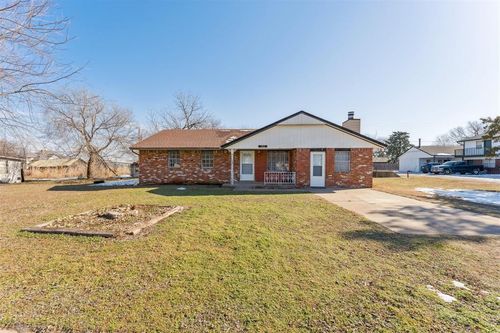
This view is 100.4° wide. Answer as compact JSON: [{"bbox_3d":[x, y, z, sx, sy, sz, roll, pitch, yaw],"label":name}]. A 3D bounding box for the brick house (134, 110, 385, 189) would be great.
[{"bbox_3d":[0.000,-1.200,17.900,16.100,5.000,11.300,0,0,0],"label":"brick house"}]

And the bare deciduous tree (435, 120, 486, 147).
[{"bbox_3d":[47.000,-4.600,47.000,8.800,11.400,8.200,0,0,0],"label":"bare deciduous tree"}]

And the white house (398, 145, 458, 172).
[{"bbox_3d":[30.300,-1.050,34.400,6.600,4.400,7.300,0,0,0],"label":"white house"}]

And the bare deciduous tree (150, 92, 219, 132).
[{"bbox_3d":[-9.600,-4.800,30.500,9.800,12.000,9.200,0,0,0],"label":"bare deciduous tree"}]

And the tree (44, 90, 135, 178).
[{"bbox_3d":[-18.300,-3.700,24.000,8.800,10.100,8.500,0,0,0],"label":"tree"}]

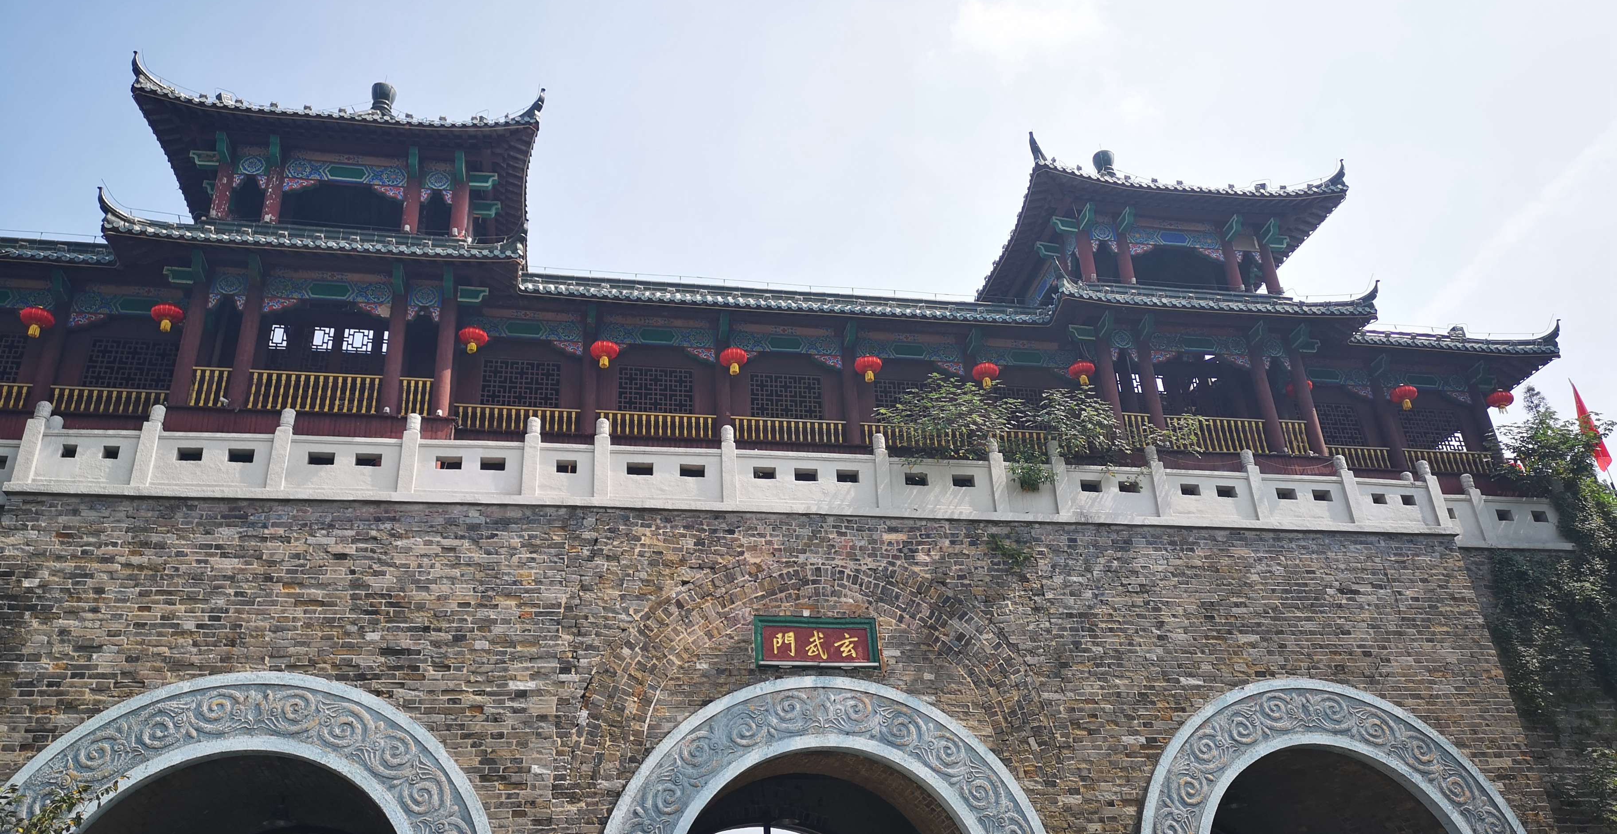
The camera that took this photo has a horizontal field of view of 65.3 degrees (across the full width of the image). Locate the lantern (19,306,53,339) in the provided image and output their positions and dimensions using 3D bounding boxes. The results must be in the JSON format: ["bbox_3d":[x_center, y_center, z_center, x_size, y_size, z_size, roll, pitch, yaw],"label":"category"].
[{"bbox_3d":[-12.707,-1.557,20.780,0.490,0.410,0.490,3,-30,-11],"label":"lantern"}]

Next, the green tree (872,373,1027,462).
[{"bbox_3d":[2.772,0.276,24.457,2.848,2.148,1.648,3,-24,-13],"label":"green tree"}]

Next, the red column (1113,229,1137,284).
[{"bbox_3d":[6.879,-3.446,27.316,0.283,1.454,0.283,3,-24,-13],"label":"red column"}]

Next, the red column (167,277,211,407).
[{"bbox_3d":[-10.337,-1.313,21.153,0.265,2.615,0.265,3,-30,-11],"label":"red column"}]

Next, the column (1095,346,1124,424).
[{"bbox_3d":[5.834,-0.530,24.274,0.265,2.538,0.265,3,-30,-11],"label":"column"}]

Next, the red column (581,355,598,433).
[{"bbox_3d":[-4.213,-0.520,24.252,0.278,1.854,0.278,3,-24,-13],"label":"red column"}]

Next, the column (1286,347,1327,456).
[{"bbox_3d":[10.518,-0.345,26.526,0.299,2.451,0.299,3,-24,-13],"label":"column"}]

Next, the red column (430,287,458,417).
[{"bbox_3d":[-6.312,-1.127,21.935,0.265,2.615,0.265,3,-30,-11],"label":"red column"}]

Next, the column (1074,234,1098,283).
[{"bbox_3d":[5.986,-3.386,27.072,0.283,1.376,0.283,3,-24,-13],"label":"column"}]

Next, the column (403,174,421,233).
[{"bbox_3d":[-7.330,-3.915,23.294,0.265,1.356,0.265,3,-30,-11],"label":"column"}]

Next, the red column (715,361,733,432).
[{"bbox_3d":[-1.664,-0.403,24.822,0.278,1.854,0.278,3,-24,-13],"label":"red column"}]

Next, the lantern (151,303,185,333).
[{"bbox_3d":[-10.802,-1.658,21.257,0.490,0.410,0.490,3,-30,-11],"label":"lantern"}]

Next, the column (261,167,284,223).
[{"bbox_3d":[-9.970,-4.111,23.495,0.283,1.315,0.283,3,-24,-13],"label":"column"}]

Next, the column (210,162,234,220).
[{"bbox_3d":[-10.512,-4.063,22.676,0.265,1.356,0.265,3,-30,-11],"label":"column"}]

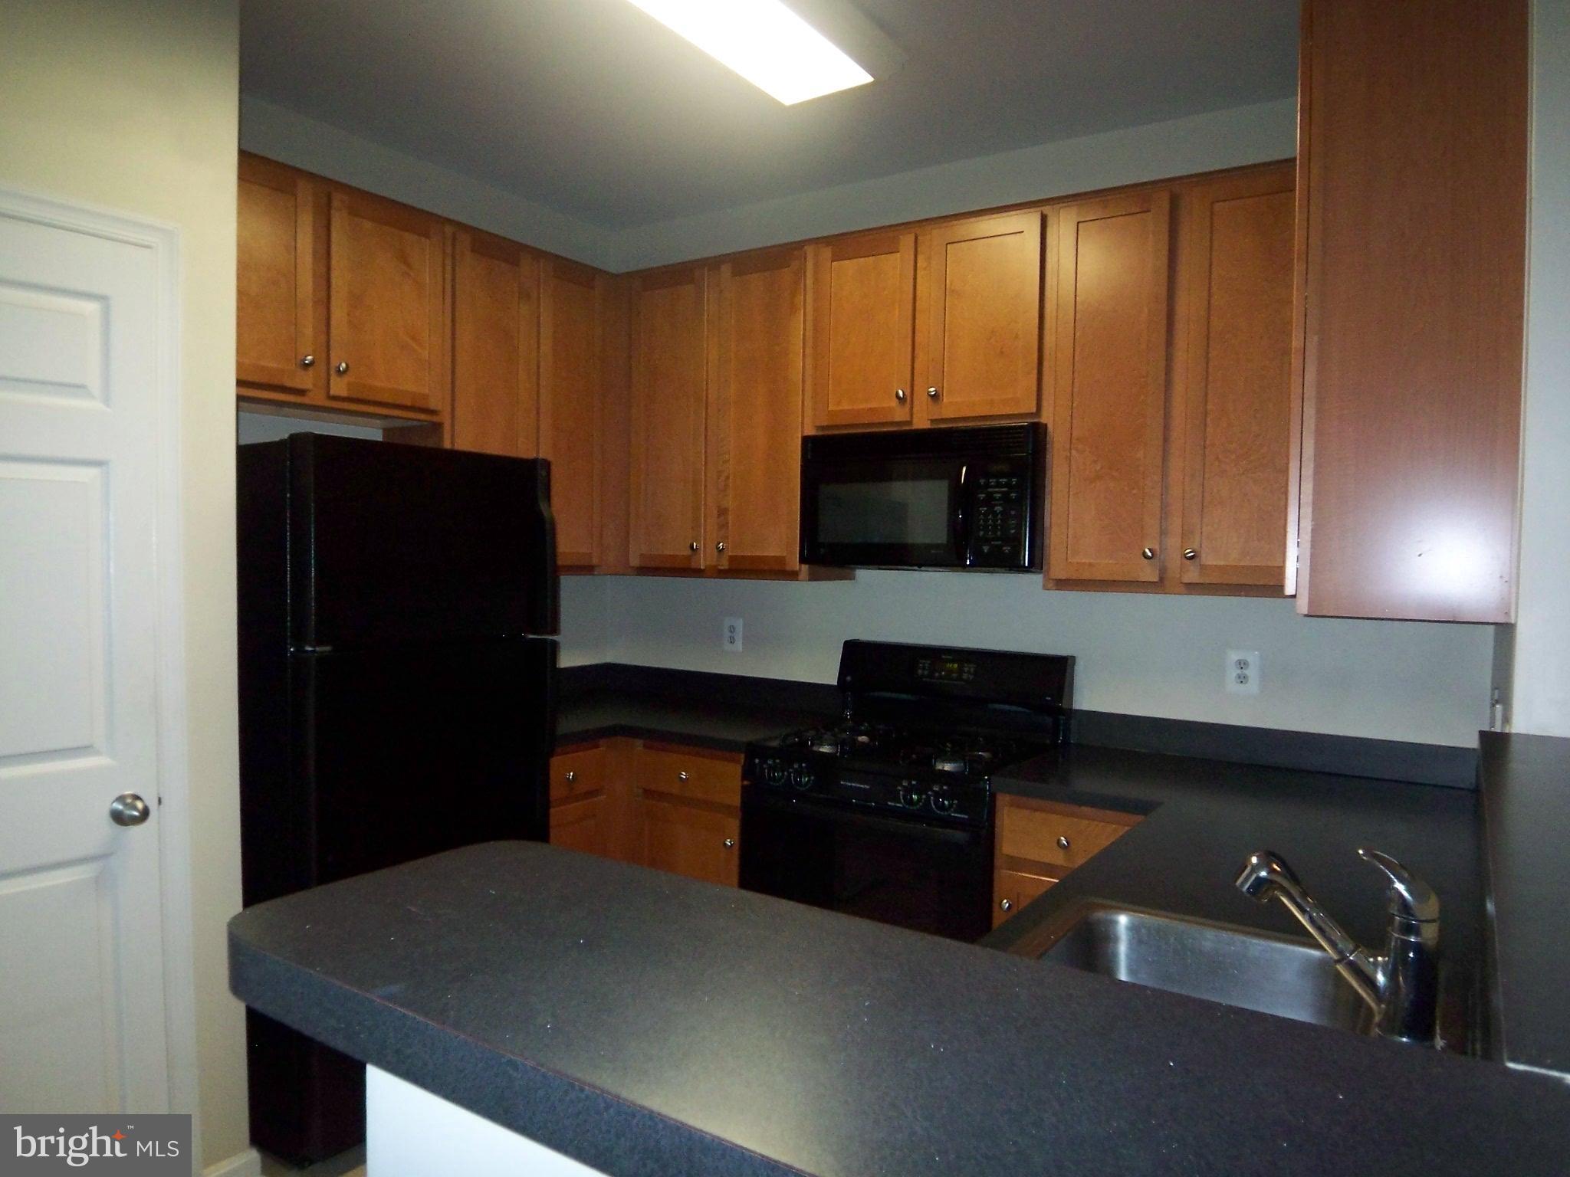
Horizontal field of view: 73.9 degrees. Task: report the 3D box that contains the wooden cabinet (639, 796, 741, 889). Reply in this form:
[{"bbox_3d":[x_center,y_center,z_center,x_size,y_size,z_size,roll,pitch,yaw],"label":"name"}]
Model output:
[{"bbox_3d":[-0.130,0.996,3.418,0.402,0.717,0.636,2,3,33],"label":"wooden cabinet"}]

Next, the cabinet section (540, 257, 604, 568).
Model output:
[{"bbox_3d":[-0.852,-0.573,3.600,0.326,1.007,0.301,2,3,33],"label":"cabinet section"}]

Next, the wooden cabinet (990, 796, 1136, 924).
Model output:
[{"bbox_3d":[0.872,0.954,2.765,0.432,0.889,0.636,2,3,33],"label":"wooden cabinet"}]

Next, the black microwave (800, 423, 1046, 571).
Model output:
[{"bbox_3d":[0.456,-0.266,3.149,0.763,0.412,0.379,2,3,33],"label":"black microwave"}]

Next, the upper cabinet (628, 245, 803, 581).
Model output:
[{"bbox_3d":[-0.173,-0.566,3.577,0.771,1.049,0.331,2,3,33],"label":"upper cabinet"}]

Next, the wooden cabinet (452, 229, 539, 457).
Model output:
[{"bbox_3d":[-1.014,-0.567,3.298,0.331,1.049,0.372,2,3,33],"label":"wooden cabinet"}]

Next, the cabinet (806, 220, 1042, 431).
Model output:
[{"bbox_3d":[0.476,-0.765,3.148,0.769,0.593,0.331,2,3,33],"label":"cabinet"}]

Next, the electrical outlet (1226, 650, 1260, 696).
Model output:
[{"bbox_3d":[1.259,0.231,2.864,0.074,0.117,0.008,2,3,33],"label":"electrical outlet"}]

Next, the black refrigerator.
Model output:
[{"bbox_3d":[-1.133,0.492,2.752,0.742,1.690,0.717,2,3,33],"label":"black refrigerator"}]

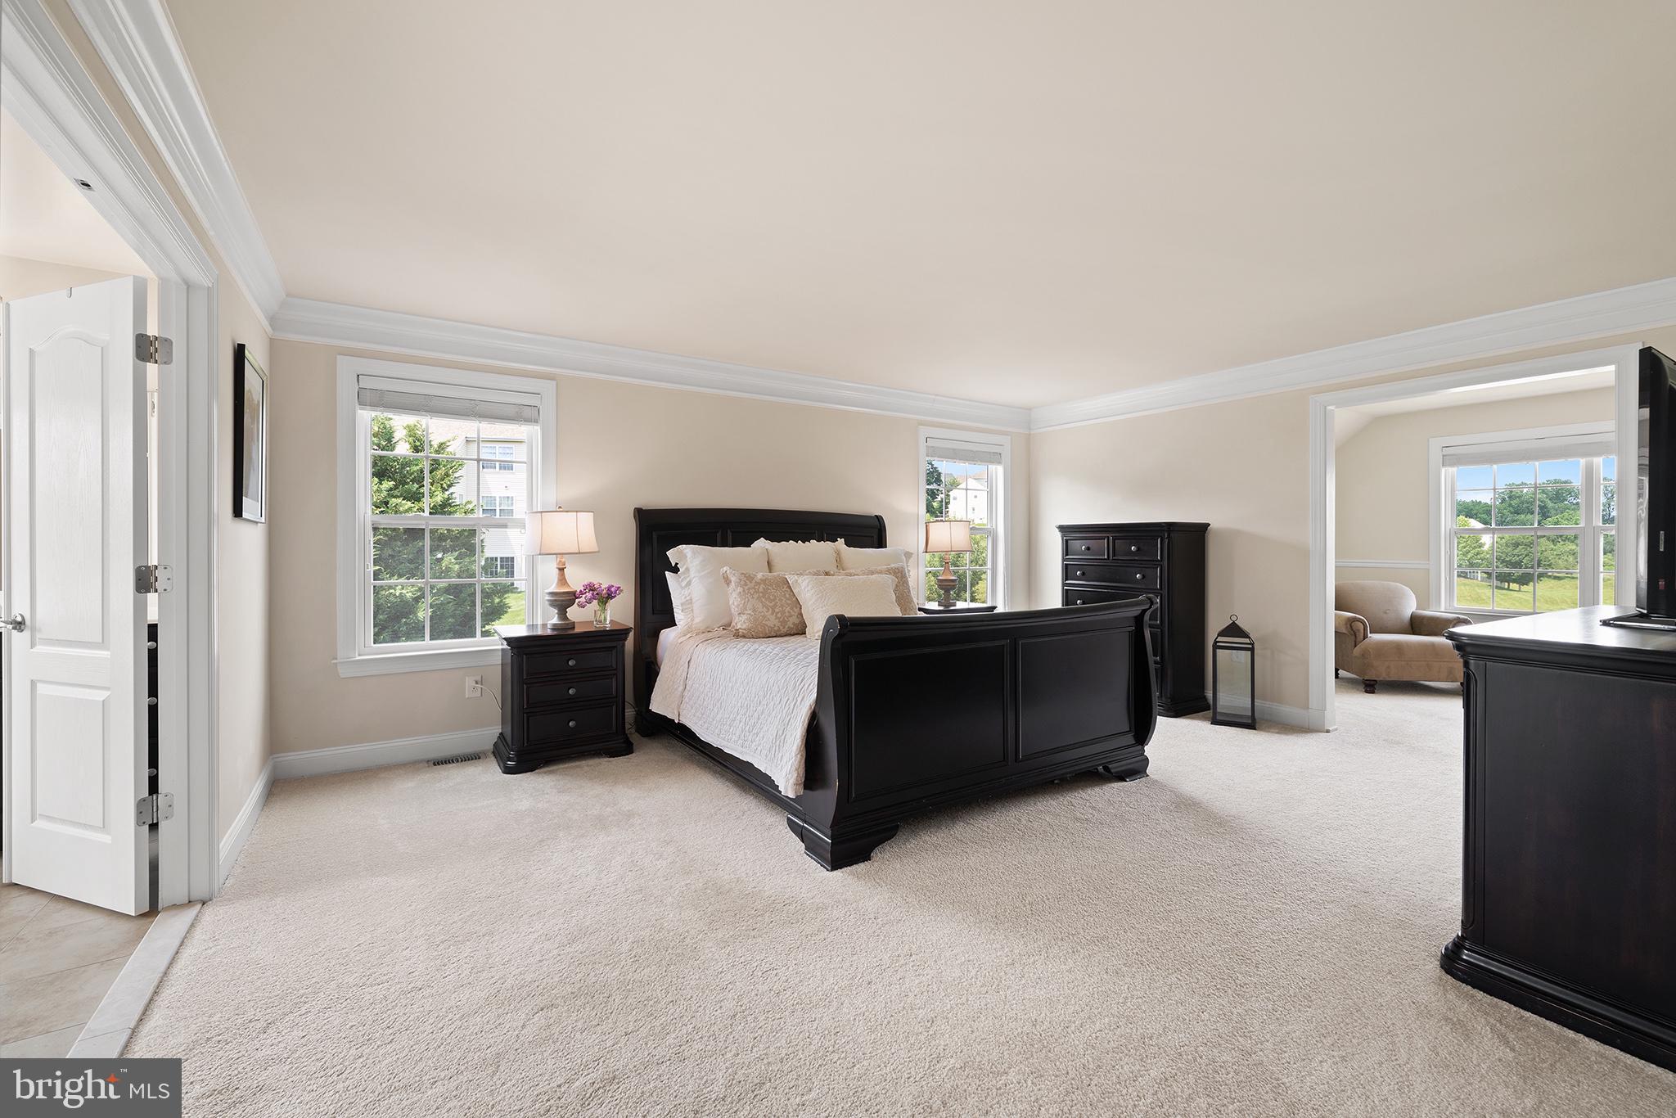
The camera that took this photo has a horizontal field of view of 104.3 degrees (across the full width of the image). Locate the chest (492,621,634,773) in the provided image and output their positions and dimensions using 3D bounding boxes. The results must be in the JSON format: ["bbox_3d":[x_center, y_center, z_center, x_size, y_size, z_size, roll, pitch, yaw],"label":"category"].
[{"bbox_3d":[-1.560,0.754,3.728,0.670,0.710,0.440,-1,1,-31],"label":"chest"}]

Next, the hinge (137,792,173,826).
[{"bbox_3d":[-2.159,0.790,2.060,0.022,0.091,0.078,1,1,41],"label":"hinge"}]

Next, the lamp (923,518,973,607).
[{"bbox_3d":[0.854,0.036,5.120,0.370,0.690,0.370,0,1,0],"label":"lamp"}]

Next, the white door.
[{"bbox_3d":[-2.576,0.127,2.202,0.710,2.030,0.035,0,1,18],"label":"white door"}]

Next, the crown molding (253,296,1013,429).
[{"bbox_3d":[-0.525,-1.229,4.582,5.360,0.190,0.085,-1,1,-31],"label":"crown molding"}]

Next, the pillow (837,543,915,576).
[{"bbox_3d":[0.252,0.185,4.810,0.620,0.510,0.180,-1,-14,-31],"label":"pillow"}]

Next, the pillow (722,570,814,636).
[{"bbox_3d":[-0.424,0.262,4.059,0.480,0.440,0.160,-1,-19,-30],"label":"pillow"}]

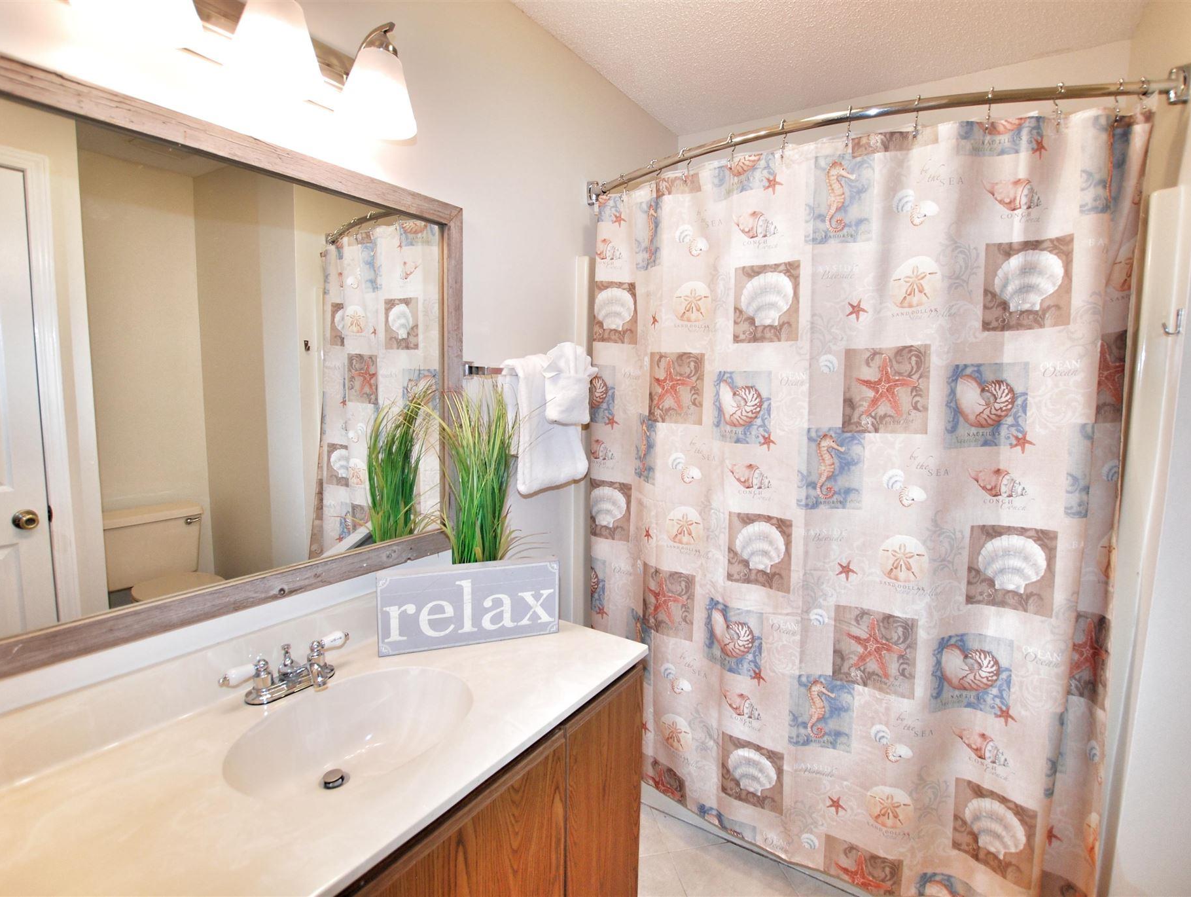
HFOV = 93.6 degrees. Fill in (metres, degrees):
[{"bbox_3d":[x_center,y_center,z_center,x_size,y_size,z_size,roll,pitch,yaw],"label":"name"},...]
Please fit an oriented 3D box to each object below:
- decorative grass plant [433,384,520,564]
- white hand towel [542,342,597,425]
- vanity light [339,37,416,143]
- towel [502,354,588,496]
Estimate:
[{"bbox_3d":[-0.271,0.140,1.307,0.200,0.585,0.200,5,7,34],"label":"decorative grass plant"},{"bbox_3d":[-0.078,-0.190,1.645,0.080,0.242,0.235,5,7,34],"label":"white hand towel"},{"bbox_3d":[-0.421,-0.720,1.079,0.149,0.188,0.142,5,7,34],"label":"vanity light"},{"bbox_3d":[-0.146,-0.081,1.657,0.090,0.380,0.350,5,7,34],"label":"towel"}]

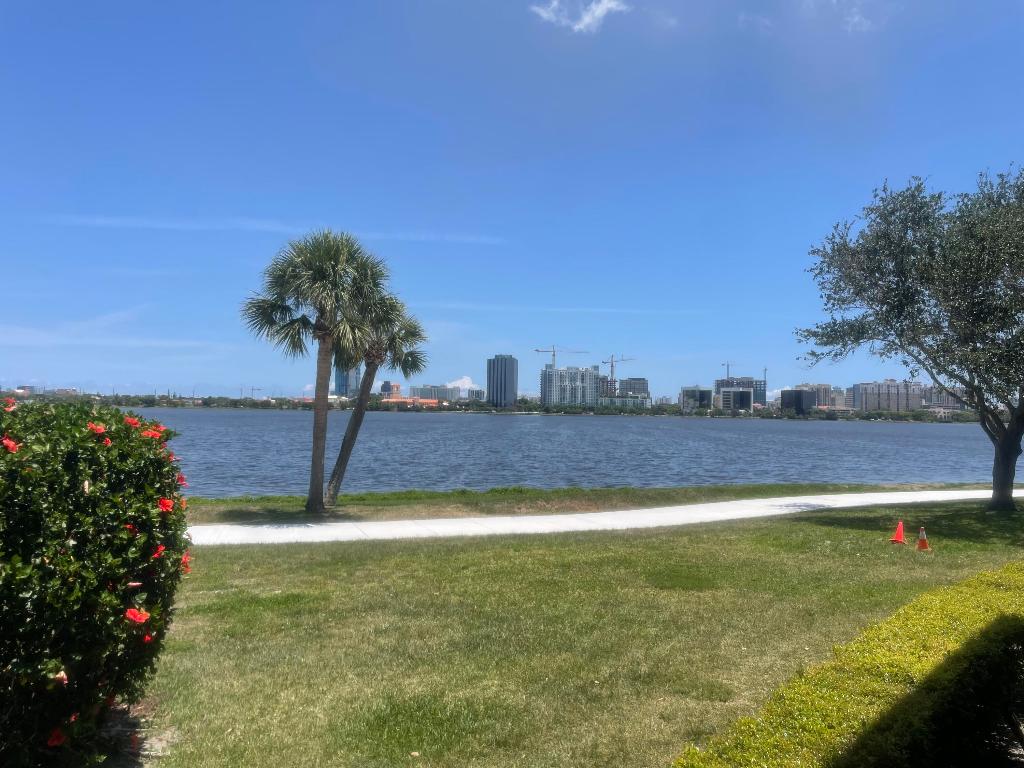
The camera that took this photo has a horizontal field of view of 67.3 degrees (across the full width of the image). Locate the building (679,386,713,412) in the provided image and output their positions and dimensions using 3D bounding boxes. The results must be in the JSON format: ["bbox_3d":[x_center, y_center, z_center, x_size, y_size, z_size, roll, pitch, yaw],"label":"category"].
[{"bbox_3d":[230.919,21.220,960.000,37.000,35.000,34.000,1,-2,9],"label":"building"}]

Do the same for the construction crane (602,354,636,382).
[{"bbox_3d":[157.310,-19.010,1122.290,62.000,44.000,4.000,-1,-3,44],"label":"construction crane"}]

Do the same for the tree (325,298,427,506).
[{"bbox_3d":[-3.372,0.457,19.000,2.600,5.100,2.600,1,-2,0],"label":"tree"}]

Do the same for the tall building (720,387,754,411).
[{"bbox_3d":[286.020,23.360,980.640,41.000,35.720,30.000,0,-2,13],"label":"tall building"}]

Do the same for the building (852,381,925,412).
[{"bbox_3d":[615.174,26.212,1260.000,108.000,56.000,35.000,1,-2,0],"label":"building"}]

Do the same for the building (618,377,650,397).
[{"bbox_3d":[230.952,21.681,1450.000,48.000,70.000,40.000,1,-2,-3],"label":"building"}]

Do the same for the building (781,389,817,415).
[{"bbox_3d":[356.570,24.700,955.590,38.500,32.930,34.000,0,-2,12],"label":"building"}]

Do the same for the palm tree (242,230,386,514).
[{"bbox_3d":[-4.674,-0.272,18.200,3.350,6.700,3.350,1,-2,0],"label":"palm tree"}]

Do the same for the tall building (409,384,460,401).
[{"bbox_3d":[-151.151,26.329,1500.000,96.000,47.000,45.000,1,-2,-3],"label":"tall building"}]

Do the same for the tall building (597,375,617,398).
[{"bbox_3d":[137.950,16.690,1121.000,26.000,55.600,26.000,1,-2,0],"label":"tall building"}]

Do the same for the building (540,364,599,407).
[{"bbox_3d":[70.480,8.200,931.030,68.000,57.290,28.000,1,-2,-5],"label":"building"}]

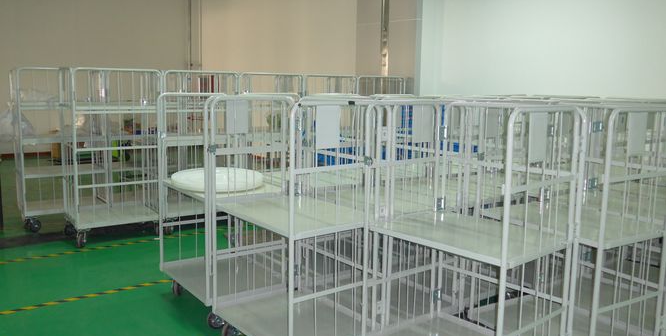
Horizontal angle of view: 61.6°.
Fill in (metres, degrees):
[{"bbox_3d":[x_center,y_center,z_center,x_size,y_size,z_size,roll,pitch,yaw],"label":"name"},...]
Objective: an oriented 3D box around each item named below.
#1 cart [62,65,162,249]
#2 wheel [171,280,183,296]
[{"bbox_3d":[-2.219,-0.126,5.626,0.815,1.698,0.613,-5,10,-36],"label":"cart"},{"bbox_3d":[-1.171,0.894,4.177,0.050,0.127,0.127,1,8,0],"label":"wheel"}]

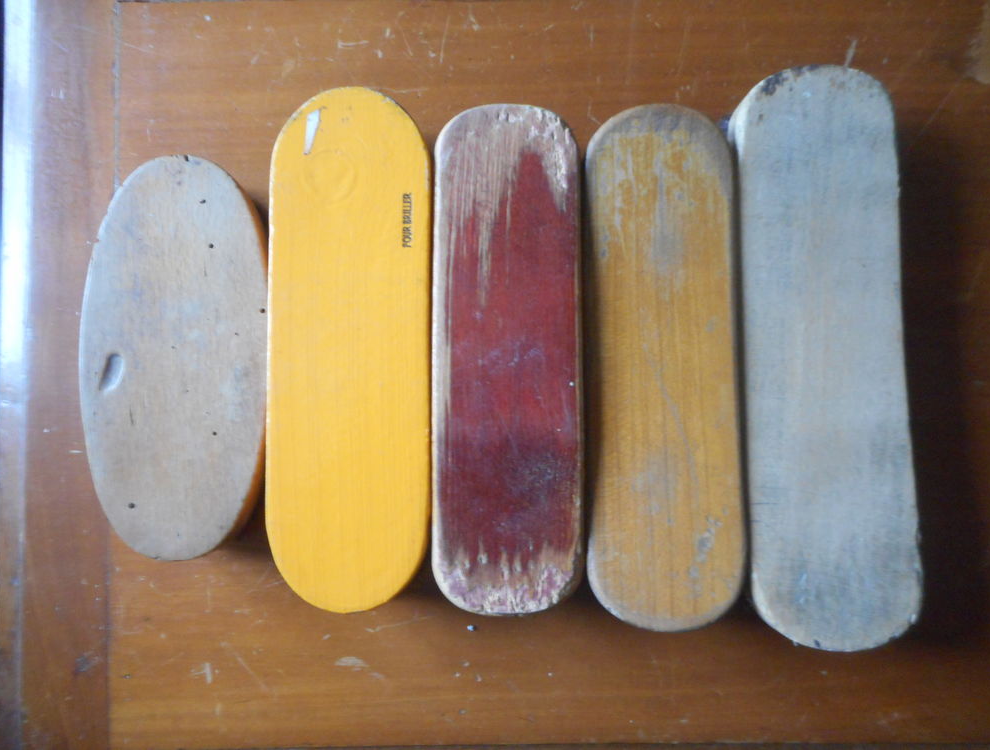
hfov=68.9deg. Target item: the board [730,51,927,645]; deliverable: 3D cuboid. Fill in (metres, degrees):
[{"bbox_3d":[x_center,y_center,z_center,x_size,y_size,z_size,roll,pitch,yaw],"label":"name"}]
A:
[{"bbox_3d":[0.112,-0.007,0.257,0.056,0.045,0.198,0,87,0],"label":"board"}]

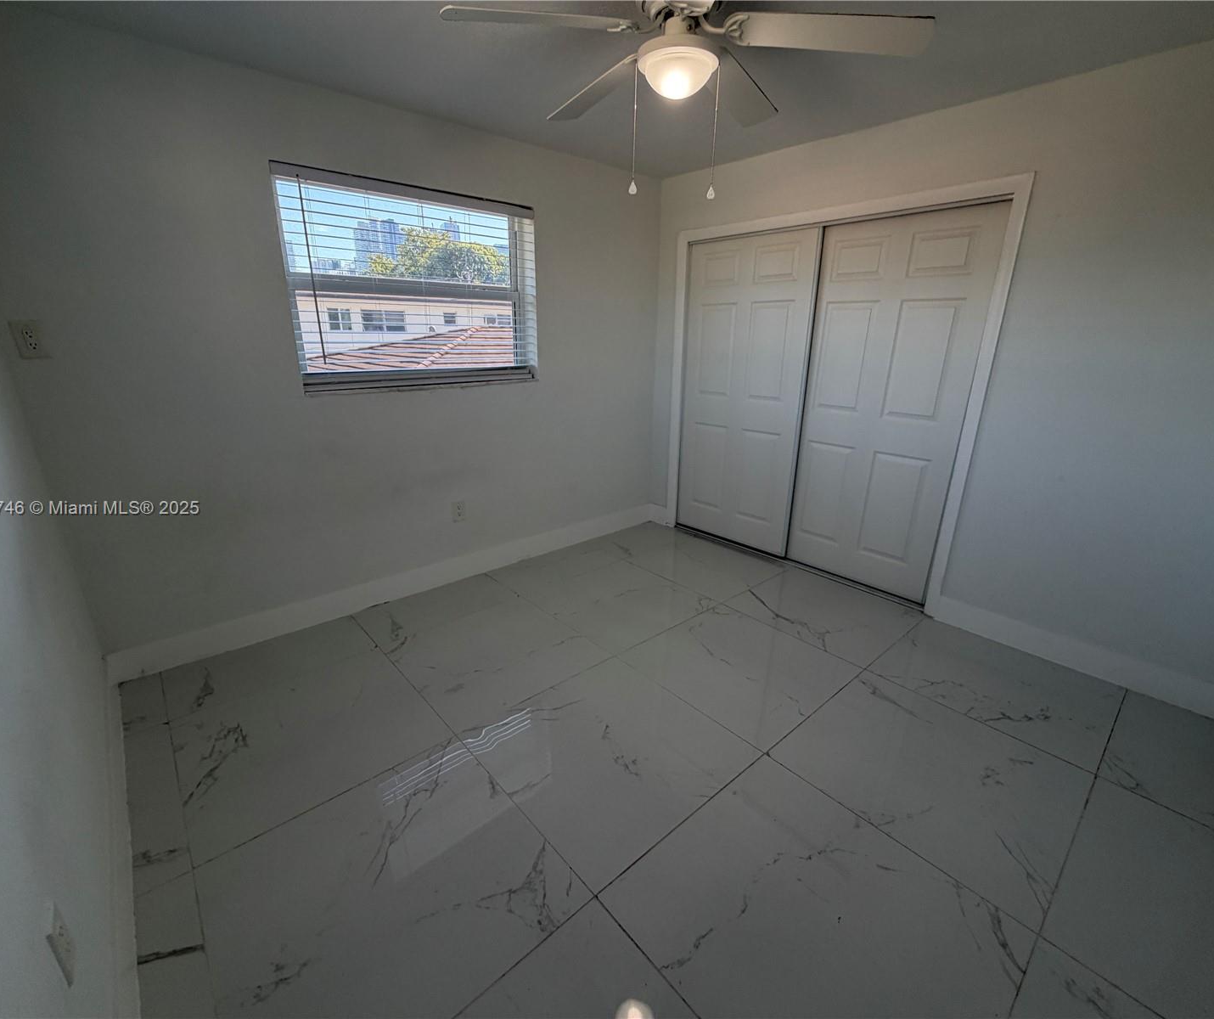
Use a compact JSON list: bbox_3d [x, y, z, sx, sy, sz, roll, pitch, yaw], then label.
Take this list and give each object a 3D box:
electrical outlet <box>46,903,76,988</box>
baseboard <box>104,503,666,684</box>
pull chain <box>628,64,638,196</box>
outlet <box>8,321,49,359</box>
[{"bbox_3d":[-0.933,0.744,0.939,0.009,0.126,0.077,-15,24,-39],"label":"electrical outlet"},{"bbox_3d":[-0.862,0.347,3.345,3.267,0.164,0.019,-15,24,-39],"label":"baseboard"},{"bbox_3d":[0.082,-1.104,1.603,0.020,0.329,0.022,-15,24,-39],"label":"pull chain"},{"bbox_3d":[-2.044,-0.600,1.942,0.077,0.126,0.009,-15,24,-39],"label":"outlet"}]

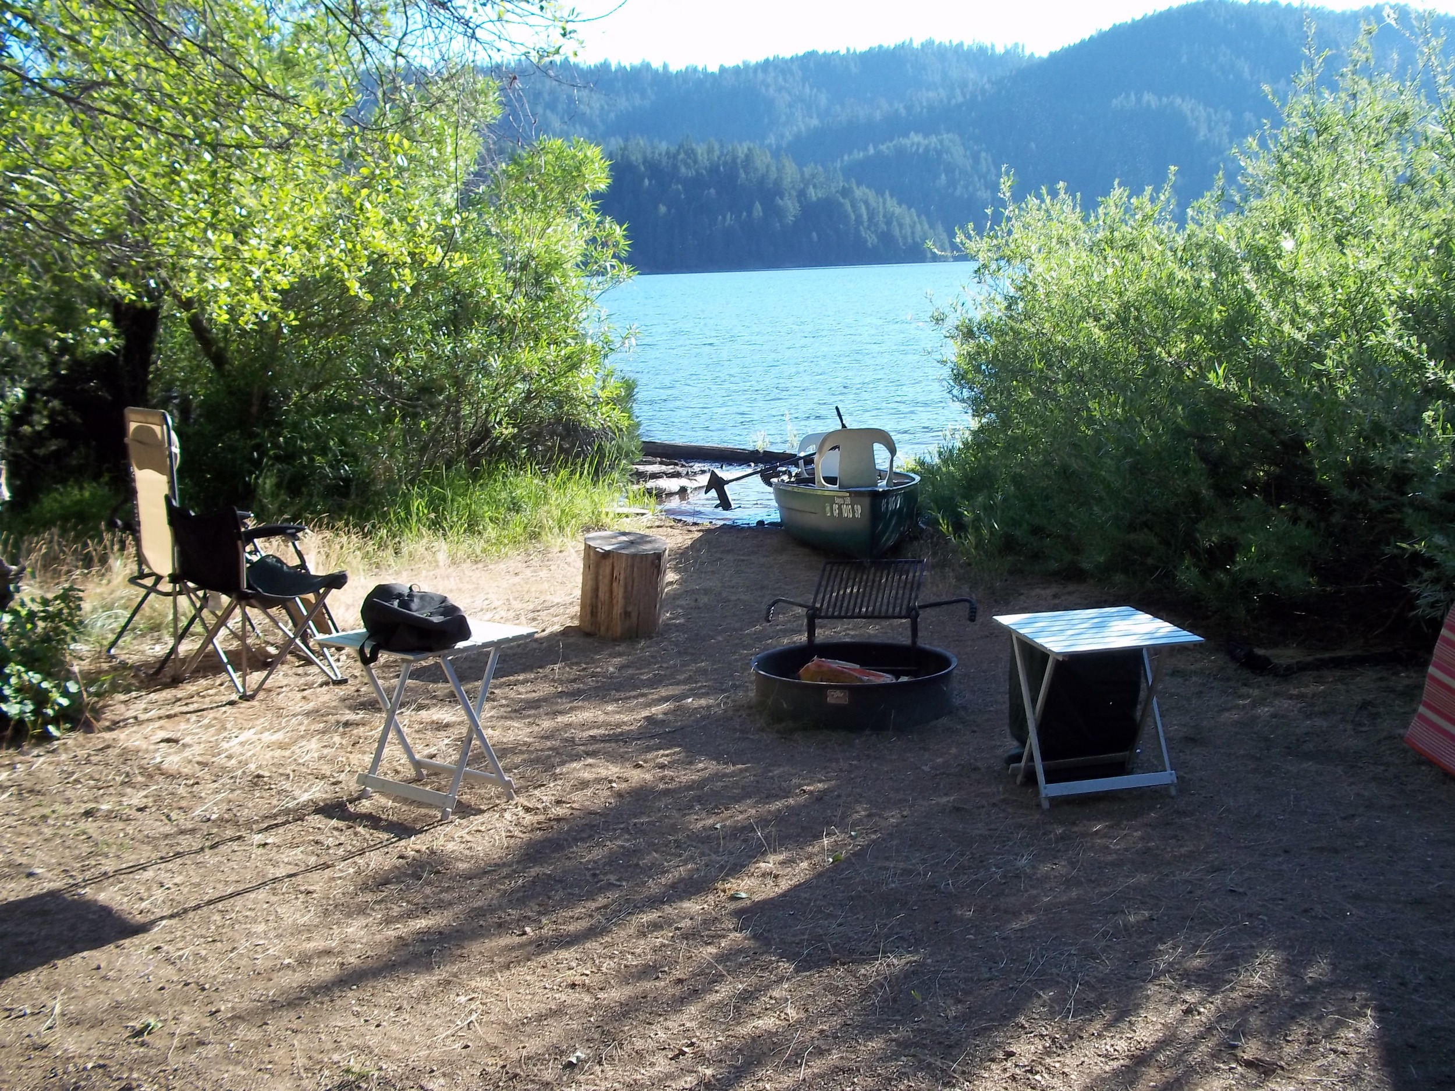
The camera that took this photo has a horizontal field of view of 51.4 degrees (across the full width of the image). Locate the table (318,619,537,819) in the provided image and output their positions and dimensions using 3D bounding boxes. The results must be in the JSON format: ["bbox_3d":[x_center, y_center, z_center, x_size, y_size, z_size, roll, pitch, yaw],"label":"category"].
[{"bbox_3d":[-0.956,0.555,4.882,0.491,0.540,0.513,6,12,39],"label":"table"}]

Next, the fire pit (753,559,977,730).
[{"bbox_3d":[0.582,0.359,6.079,0.880,0.490,1.060,-1,10,7],"label":"fire pit"}]

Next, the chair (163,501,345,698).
[{"bbox_3d":[-2.033,0.180,6.590,0.560,0.840,0.610,-10,13,-40],"label":"chair"}]

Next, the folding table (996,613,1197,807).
[{"bbox_3d":[1.185,0.532,4.896,0.491,0.540,0.513,-4,10,-11],"label":"folding table"}]

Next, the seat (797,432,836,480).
[{"bbox_3d":[0.900,-0.738,13.142,0.550,0.500,0.500,-2,10,0],"label":"seat"}]

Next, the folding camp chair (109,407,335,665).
[{"bbox_3d":[-2.378,-0.055,7.103,0.940,1.160,0.650,-9,12,-35],"label":"folding camp chair"}]

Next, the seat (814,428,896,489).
[{"bbox_3d":[0.894,-0.543,10.492,0.550,0.500,0.500,-2,10,0],"label":"seat"}]

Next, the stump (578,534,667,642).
[{"bbox_3d":[-0.512,0.180,7.430,0.420,0.475,0.420,-2,10,0],"label":"stump"}]

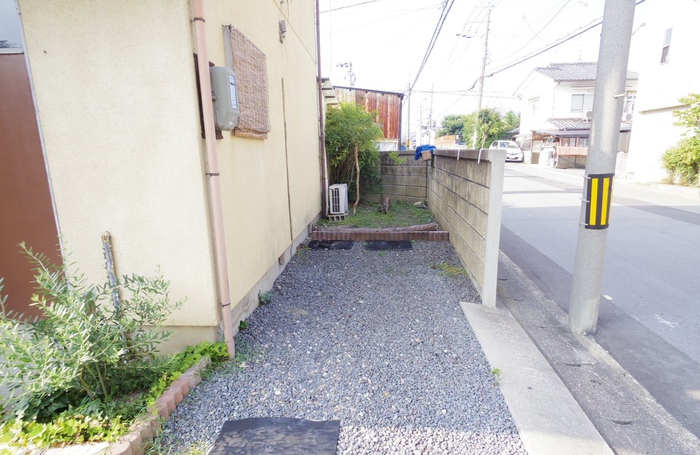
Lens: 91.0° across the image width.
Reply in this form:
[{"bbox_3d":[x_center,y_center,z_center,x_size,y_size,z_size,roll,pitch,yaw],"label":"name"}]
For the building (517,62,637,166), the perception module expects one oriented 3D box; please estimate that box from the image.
[{"bbox_3d":[17.051,-8.771,26.396,6.600,7.200,8.600,-1,13,6],"label":"building"}]

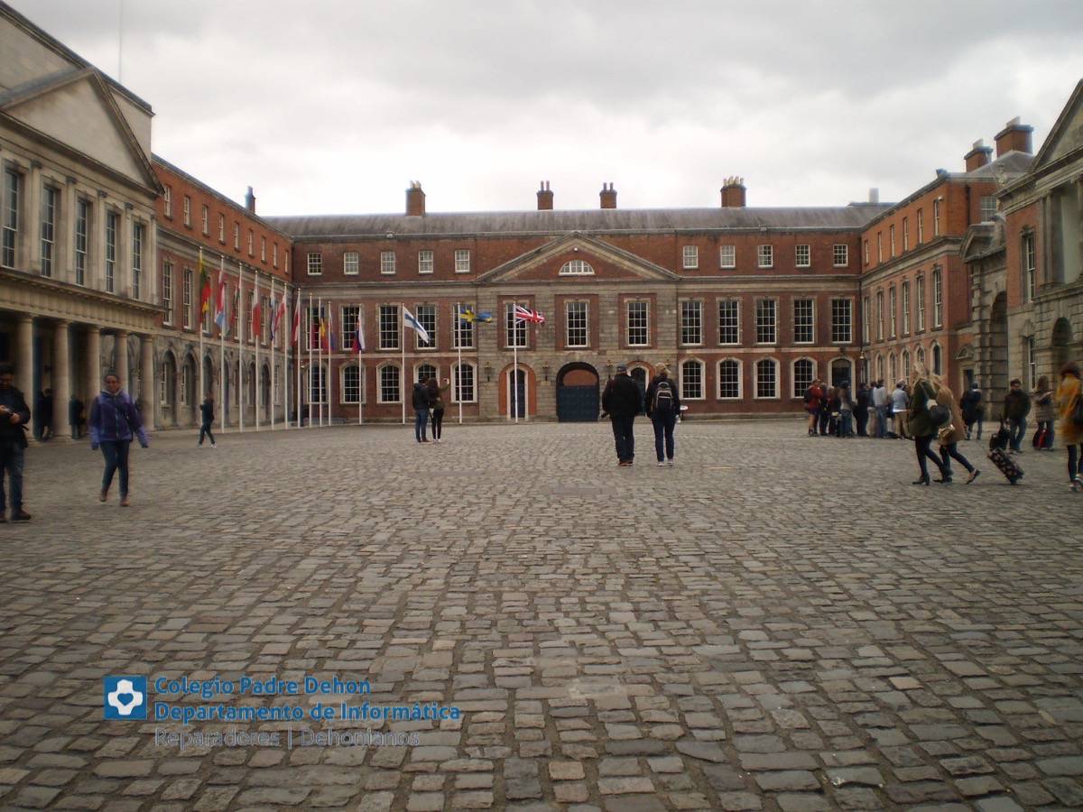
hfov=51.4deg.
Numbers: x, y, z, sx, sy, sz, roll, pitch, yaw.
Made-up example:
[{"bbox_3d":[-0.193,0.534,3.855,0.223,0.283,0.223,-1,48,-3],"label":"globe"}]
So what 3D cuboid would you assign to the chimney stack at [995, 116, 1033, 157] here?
[{"bbox_3d":[28.046,-15.962,66.941,1.250,2.300,2.600,-1,0,2],"label":"chimney stack"}]

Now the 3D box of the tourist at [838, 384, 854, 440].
[{"bbox_3d":[9.479,0.140,35.000,0.380,1.720,0.460,-1,0,-39],"label":"tourist"}]

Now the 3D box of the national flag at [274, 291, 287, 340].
[{"bbox_3d":[-14.475,-4.975,62.400,0.750,2.550,0.400,-1,0,2],"label":"national flag"}]

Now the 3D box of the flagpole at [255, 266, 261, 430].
[{"bbox_3d":[-14.318,-2.758,56.800,0.120,8.100,0.120,-1,0,2],"label":"flagpole"}]

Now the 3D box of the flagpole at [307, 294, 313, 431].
[{"bbox_3d":[-13.717,-2.684,67.000,0.120,8.000,0.120,-1,0,2],"label":"flagpole"}]

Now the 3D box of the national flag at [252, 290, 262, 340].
[{"bbox_3d":[-14.359,-4.597,56.800,0.500,2.350,0.400,-1,0,2],"label":"national flag"}]

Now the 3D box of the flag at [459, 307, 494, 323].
[{"bbox_3d":[-4.292,-5.991,74.400,2.250,1.080,0.350,-1,0,2],"label":"flag"}]

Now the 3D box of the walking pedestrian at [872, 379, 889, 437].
[{"bbox_3d":[9.929,0.093,33.000,0.470,1.720,0.360,-1,0,28],"label":"walking pedestrian"}]

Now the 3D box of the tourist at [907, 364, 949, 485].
[{"bbox_3d":[5.369,0.256,15.600,0.600,1.680,0.500,-1,0,2],"label":"tourist"}]

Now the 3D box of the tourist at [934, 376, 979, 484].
[{"bbox_3d":[6.062,0.337,16.500,0.700,1.620,0.520,-1,0,5],"label":"tourist"}]

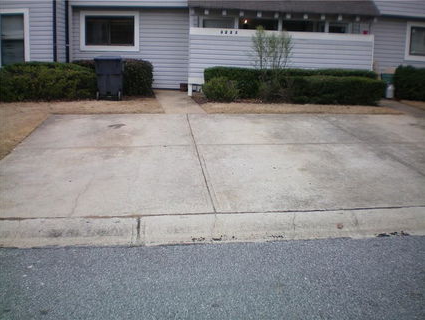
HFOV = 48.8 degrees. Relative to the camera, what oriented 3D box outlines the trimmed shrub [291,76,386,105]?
[{"bbox_3d":[3.305,-1.823,12.300,2.475,0.721,0.800,-1,9,-7],"label":"trimmed shrub"}]

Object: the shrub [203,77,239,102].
[{"bbox_3d":[0.228,-1.813,12.050,0.902,0.657,0.800,-1,9,-7],"label":"shrub"}]

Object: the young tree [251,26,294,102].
[{"bbox_3d":[1.538,-2.448,12.100,1.003,1.910,1.000,-1,9,-7],"label":"young tree"}]

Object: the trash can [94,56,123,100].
[{"bbox_3d":[-2.683,-2.108,12.200,0.670,1.080,0.800,-1,9,-6],"label":"trash can"}]

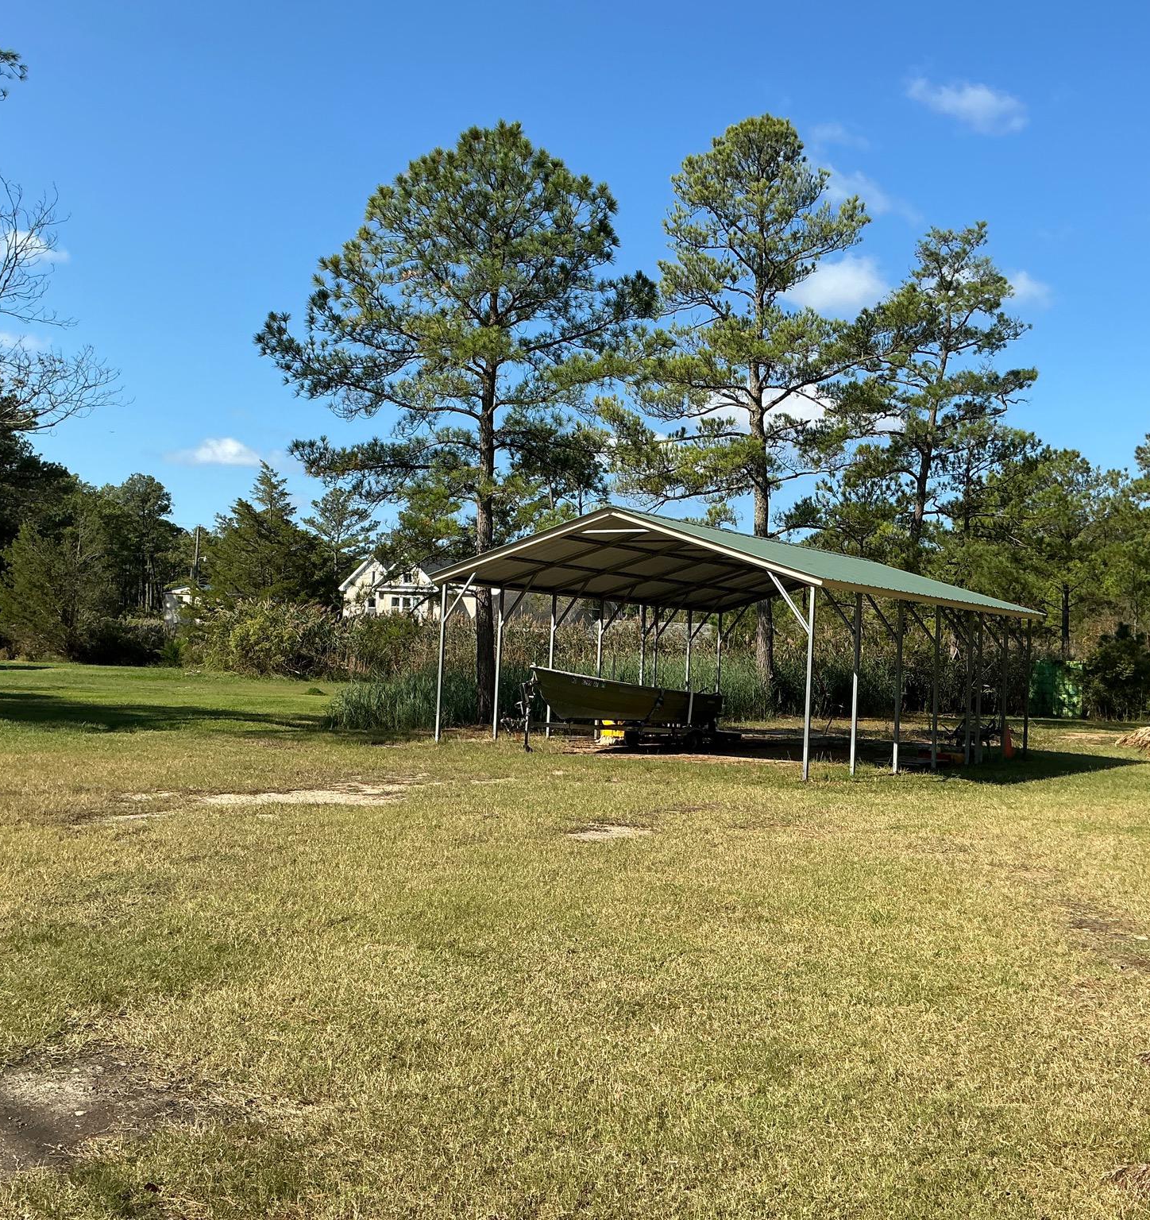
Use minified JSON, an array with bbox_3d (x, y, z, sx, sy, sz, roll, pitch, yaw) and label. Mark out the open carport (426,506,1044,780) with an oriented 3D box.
[{"bbox_3d":[3.322,0.625,24.281,7.520,3.920,9.550,1,-2,37],"label":"open carport"}]

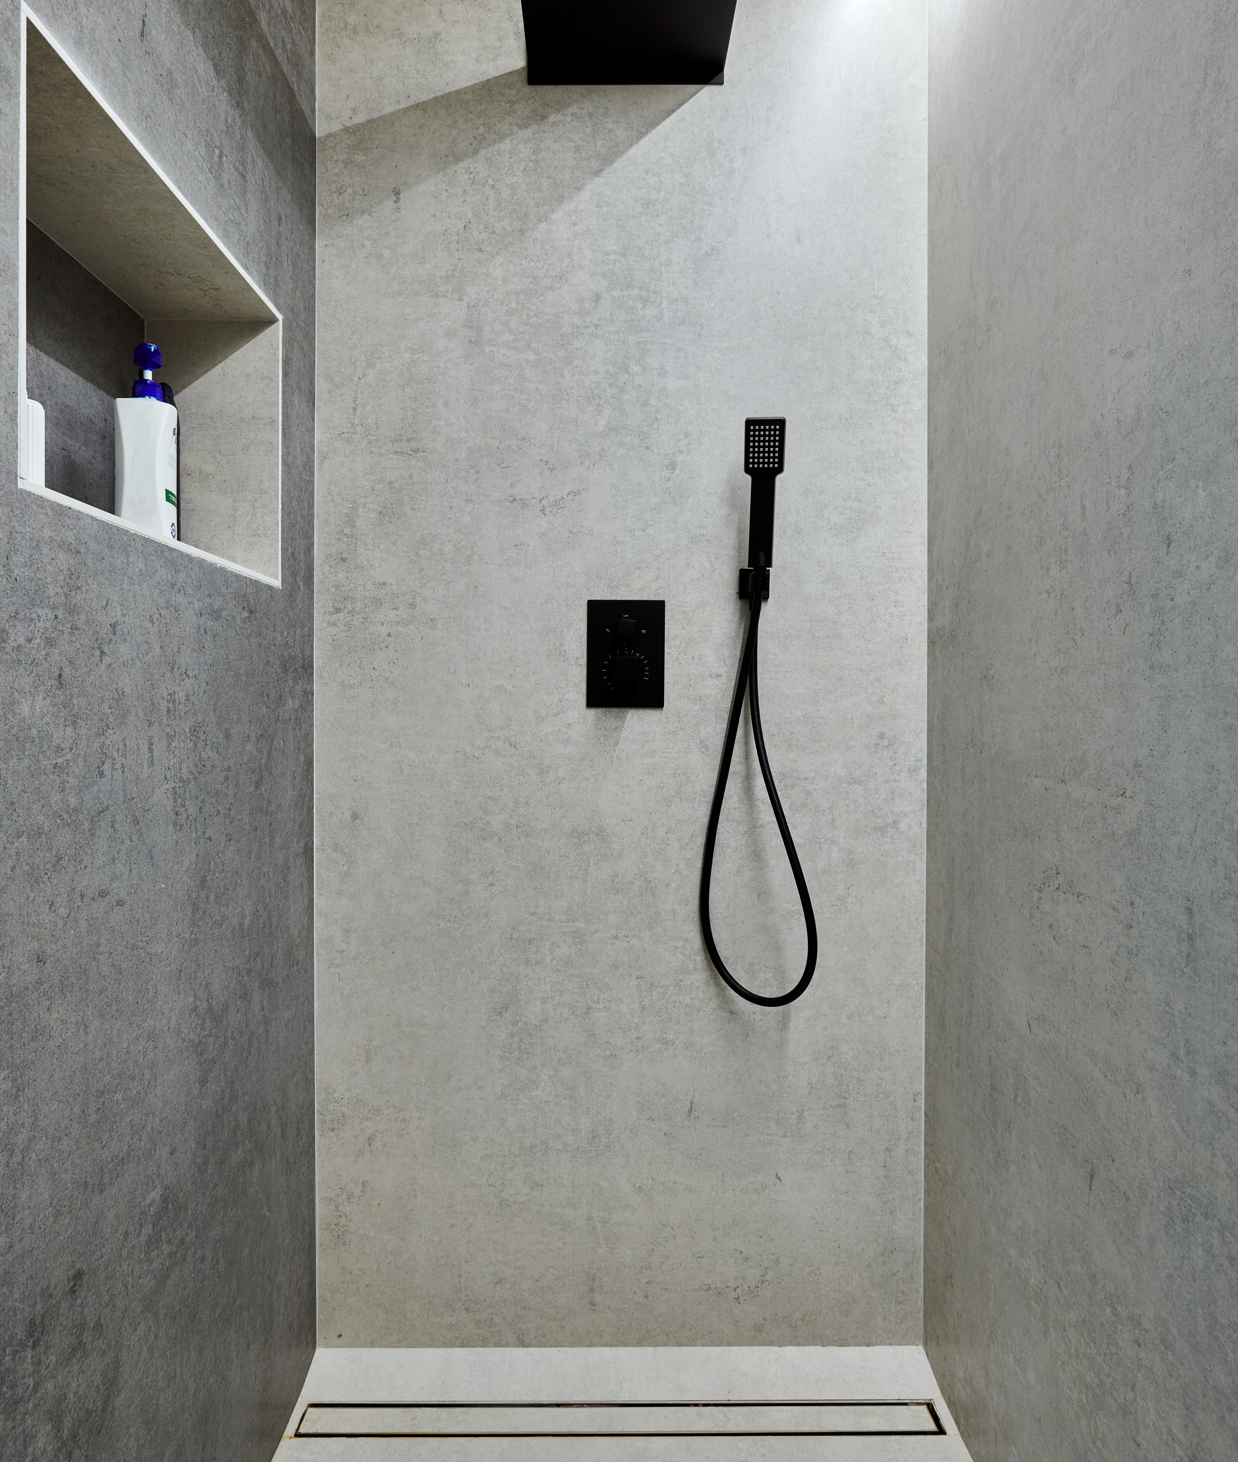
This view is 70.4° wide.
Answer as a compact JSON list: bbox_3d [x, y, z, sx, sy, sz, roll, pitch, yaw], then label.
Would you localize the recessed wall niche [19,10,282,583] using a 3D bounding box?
[{"bbox_3d":[-0.585,-0.399,0.991,0.196,0.392,0.567,0,0,-1],"label":"recessed wall niche"}]

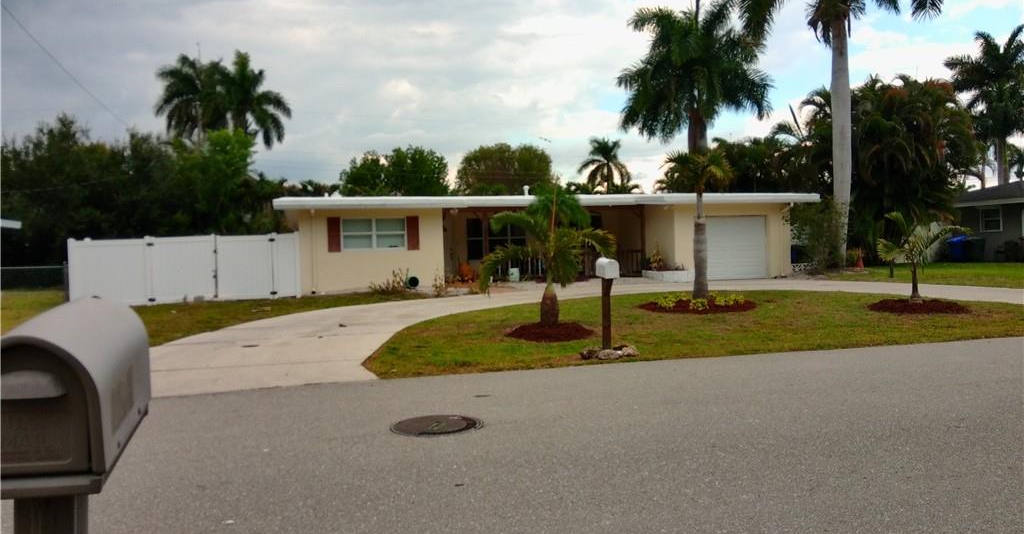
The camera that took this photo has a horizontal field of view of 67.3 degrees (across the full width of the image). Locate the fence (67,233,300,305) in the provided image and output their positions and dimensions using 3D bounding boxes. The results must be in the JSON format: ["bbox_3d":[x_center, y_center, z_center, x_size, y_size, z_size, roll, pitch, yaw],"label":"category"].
[{"bbox_3d":[-9.008,0.070,21.450,6.050,1.860,0.130,-2,2,-15],"label":"fence"}]

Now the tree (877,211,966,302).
[{"bbox_3d":[8.286,-0.193,15.600,1.750,1.800,1.700,-2,2,-15],"label":"tree"}]

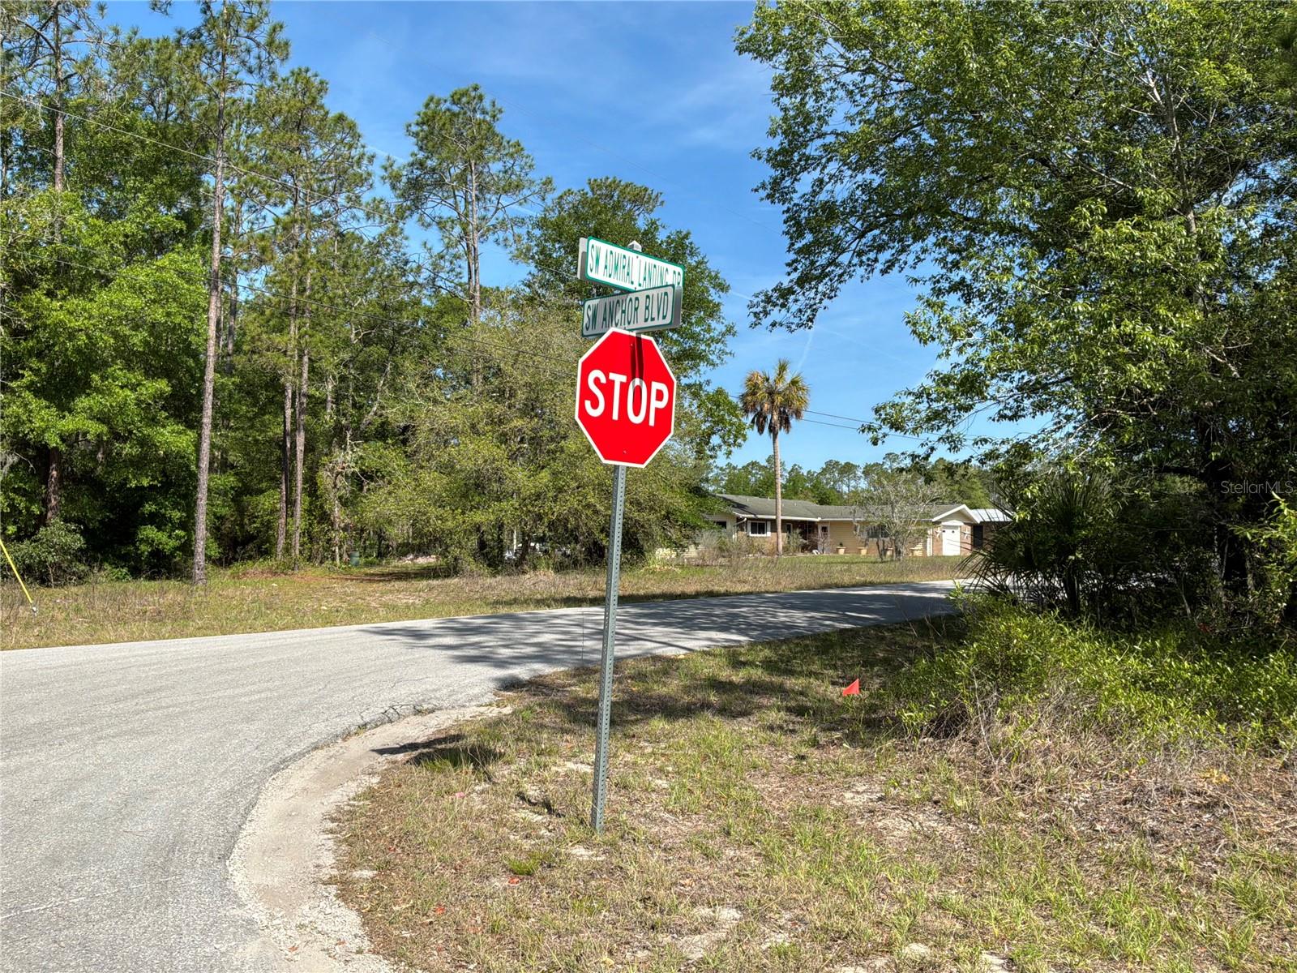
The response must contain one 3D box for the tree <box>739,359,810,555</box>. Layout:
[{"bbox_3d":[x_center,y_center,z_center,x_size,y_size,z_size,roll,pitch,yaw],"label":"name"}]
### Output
[{"bbox_3d":[8.200,-1.900,68.200,4.600,12.700,4.600,1,-2,0],"label":"tree"}]

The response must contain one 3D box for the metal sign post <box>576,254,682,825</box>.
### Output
[{"bbox_3d":[-0.182,0.260,5.935,0.780,3.340,0.760,7,-5,-44],"label":"metal sign post"}]

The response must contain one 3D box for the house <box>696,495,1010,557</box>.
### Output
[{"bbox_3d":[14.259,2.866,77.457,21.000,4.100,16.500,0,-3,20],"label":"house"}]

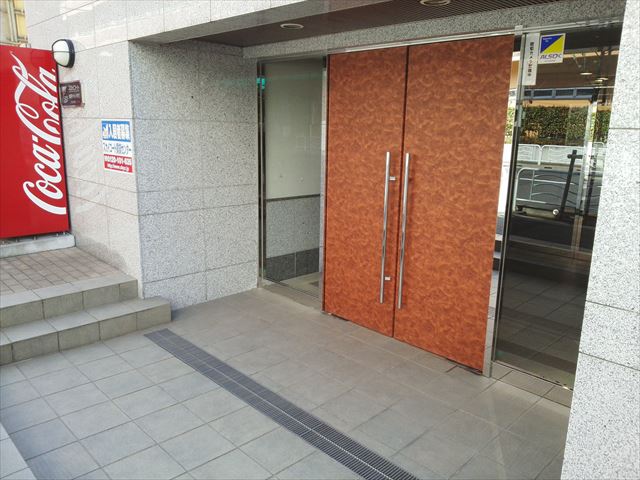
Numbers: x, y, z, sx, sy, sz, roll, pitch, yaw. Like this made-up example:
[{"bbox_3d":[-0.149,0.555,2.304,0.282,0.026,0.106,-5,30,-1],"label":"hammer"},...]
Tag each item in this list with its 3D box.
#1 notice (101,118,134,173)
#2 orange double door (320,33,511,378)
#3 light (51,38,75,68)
[{"bbox_3d":[-1.780,-0.818,4.353,0.020,0.455,0.615,-10,16,-43],"label":"notice"},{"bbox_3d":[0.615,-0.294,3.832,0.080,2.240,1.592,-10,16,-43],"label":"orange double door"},{"bbox_3d":[-2.490,-1.799,4.814,0.155,0.260,0.255,-10,16,-43],"label":"light"}]

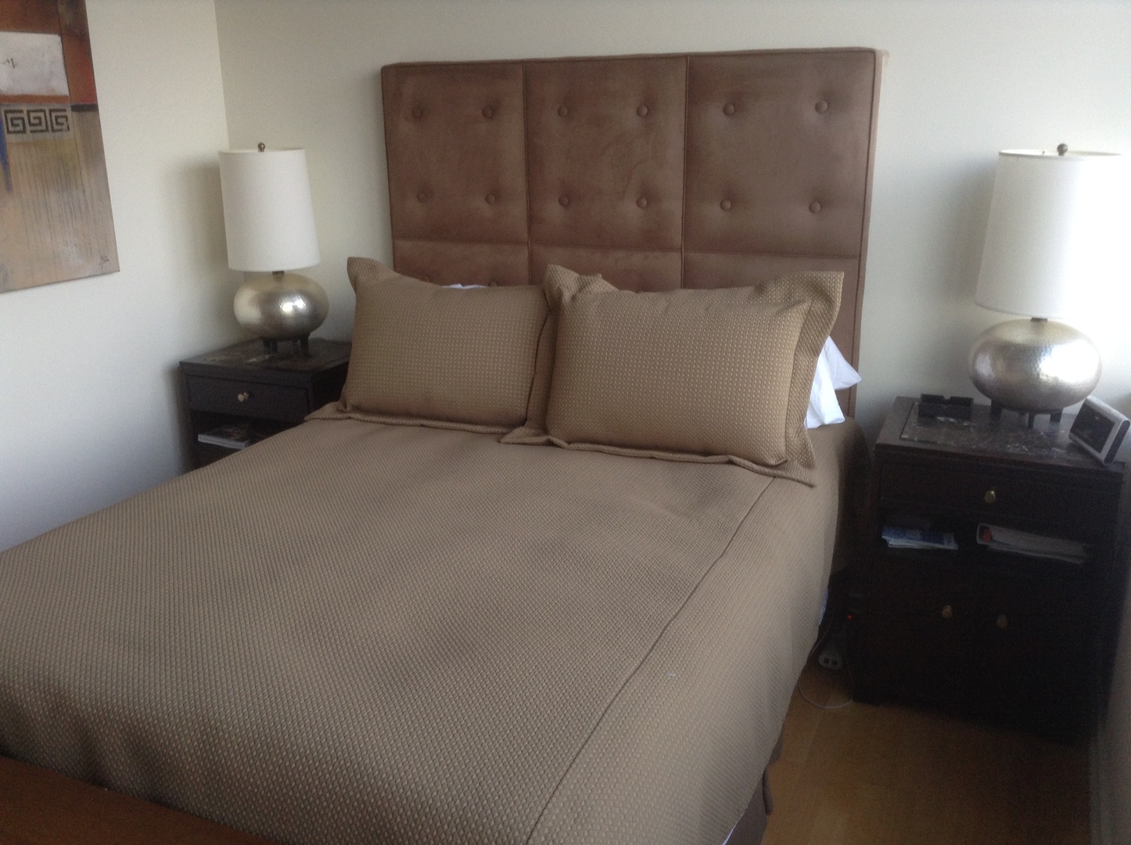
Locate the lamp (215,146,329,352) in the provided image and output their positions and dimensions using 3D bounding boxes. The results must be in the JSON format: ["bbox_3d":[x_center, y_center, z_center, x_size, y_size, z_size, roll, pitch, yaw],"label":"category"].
[{"bbox_3d":[-1.012,-0.601,3.733,0.319,0.710,0.319,6,18,22],"label":"lamp"}]

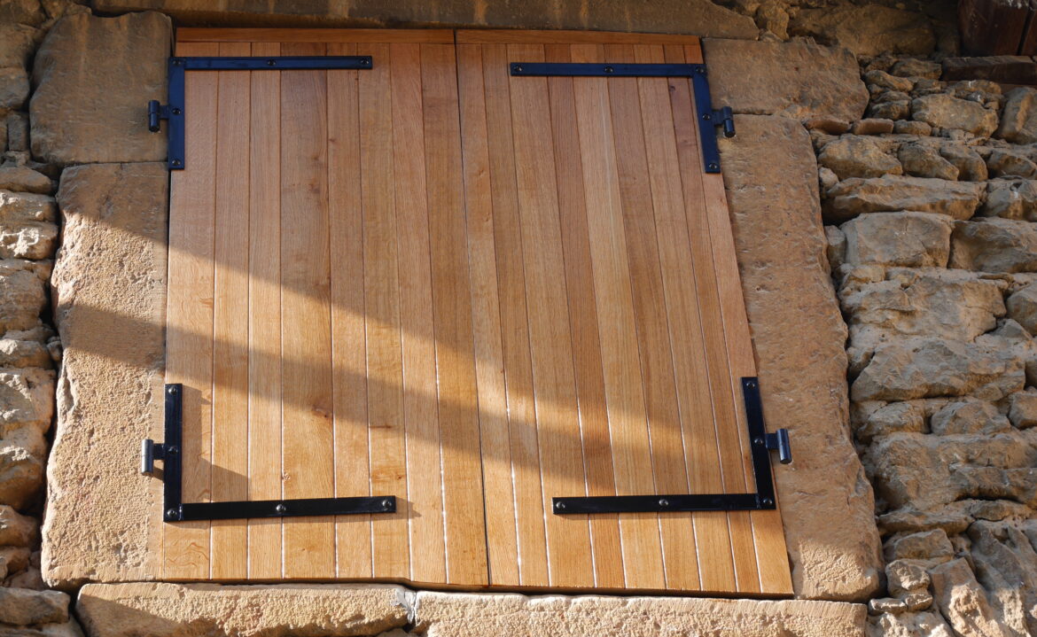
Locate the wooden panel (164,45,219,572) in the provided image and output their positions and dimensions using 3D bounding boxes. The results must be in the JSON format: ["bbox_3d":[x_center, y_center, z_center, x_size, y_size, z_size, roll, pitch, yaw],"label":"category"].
[{"bbox_3d":[-0.738,-0.061,4.355,0.106,1.434,0.030,-1,-32,-6],"label":"wooden panel"}]

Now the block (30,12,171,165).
[{"bbox_3d":[-1.010,-0.507,4.705,0.328,0.467,0.200,-1,-32,-6],"label":"block"}]

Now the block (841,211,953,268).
[{"bbox_3d":[0.908,-0.151,4.694,0.273,0.165,0.150,-1,-32,-6],"label":"block"}]

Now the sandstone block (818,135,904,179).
[{"bbox_3d":[0.766,-0.331,4.381,0.197,0.122,0.120,0,-31,-7],"label":"sandstone block"}]

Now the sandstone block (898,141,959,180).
[{"bbox_3d":[0.930,-0.332,4.416,0.131,0.111,0.110,-1,-32,-6],"label":"sandstone block"}]

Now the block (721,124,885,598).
[{"bbox_3d":[0.647,0.098,4.492,0.226,1.292,0.180,-1,-32,-6],"label":"block"}]

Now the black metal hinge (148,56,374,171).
[{"bbox_3d":[-0.616,-0.488,4.612,0.533,0.341,0.028,-1,-32,-6],"label":"black metal hinge"}]

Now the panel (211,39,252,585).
[{"bbox_3d":[-0.594,-0.056,3.995,0.071,1.309,0.028,0,-31,-7],"label":"panel"}]

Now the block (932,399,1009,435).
[{"bbox_3d":[0.939,0.239,4.072,0.168,0.083,0.130,-1,-32,-6],"label":"block"}]

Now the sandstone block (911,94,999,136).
[{"bbox_3d":[1.009,-0.437,4.500,0.191,0.117,0.130,-1,-32,-6],"label":"sandstone block"}]

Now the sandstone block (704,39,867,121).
[{"bbox_3d":[0.615,-0.501,4.520,0.367,0.238,0.200,0,-32,-6],"label":"sandstone block"}]

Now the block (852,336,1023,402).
[{"bbox_3d":[0.877,0.142,4.102,0.373,0.154,0.140,0,-31,-7],"label":"block"}]

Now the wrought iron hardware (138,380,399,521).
[{"bbox_3d":[-0.490,0.268,3.780,0.493,0.305,0.030,0,-31,-7],"label":"wrought iron hardware"}]

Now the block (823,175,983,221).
[{"bbox_3d":[0.937,-0.254,4.760,0.402,0.138,0.150,-1,-32,-6],"label":"block"}]

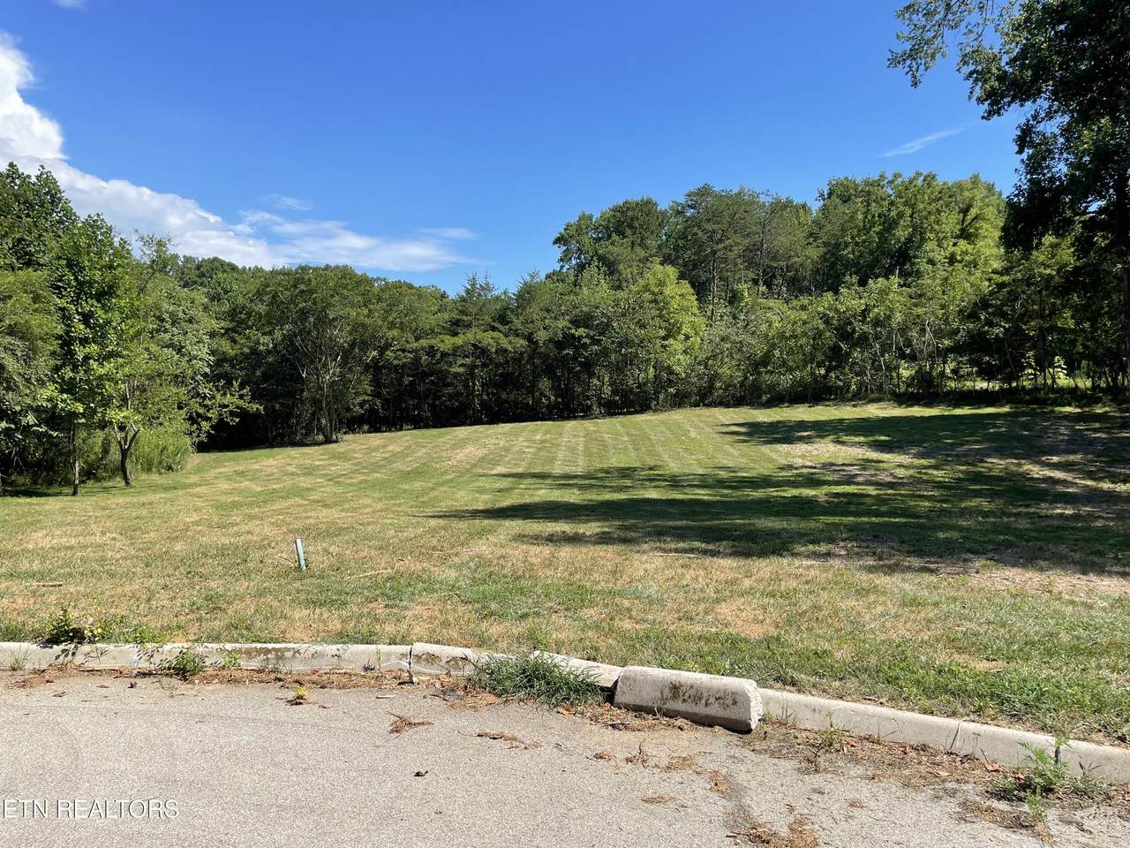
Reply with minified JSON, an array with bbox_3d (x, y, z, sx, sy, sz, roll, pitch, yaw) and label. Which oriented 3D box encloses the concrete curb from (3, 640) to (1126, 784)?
[{"bbox_3d":[-0.503,1.481,4.944,6.400,0.165,0.820,0,0,16],"label":"concrete curb"}]

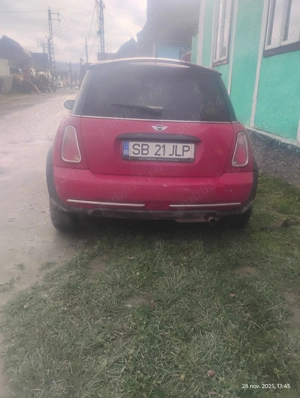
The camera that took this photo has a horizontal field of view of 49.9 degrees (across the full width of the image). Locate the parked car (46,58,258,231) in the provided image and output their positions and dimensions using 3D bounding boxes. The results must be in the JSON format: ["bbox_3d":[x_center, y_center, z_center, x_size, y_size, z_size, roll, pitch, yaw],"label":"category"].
[{"bbox_3d":[-0.090,-0.885,3.900,1.700,1.410,3.630,1,21,-6],"label":"parked car"}]

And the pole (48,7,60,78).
[{"bbox_3d":[-9.634,-14.919,32.548,1.250,7.730,0.450,1,20,0],"label":"pole"}]

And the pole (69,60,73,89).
[{"bbox_3d":[-21.231,-33.304,86.403,0.500,7.010,0.400,1,20,0],"label":"pole"}]

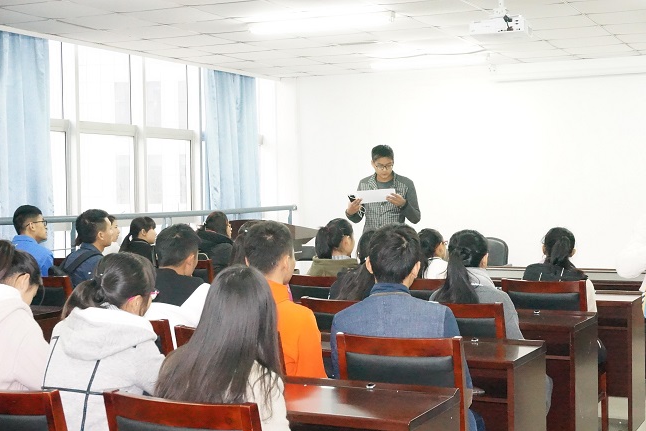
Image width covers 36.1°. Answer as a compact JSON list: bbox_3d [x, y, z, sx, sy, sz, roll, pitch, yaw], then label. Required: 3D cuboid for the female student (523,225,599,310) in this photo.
[{"bbox_3d":[1.451,0.669,5.878,0.480,1.220,0.750,0,2,22],"label":"female student"}]

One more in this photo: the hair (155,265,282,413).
[{"bbox_3d":[-0.285,0.346,2.707,0.310,0.420,0.270,0,2,26],"label":"hair"}]

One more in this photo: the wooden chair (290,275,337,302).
[{"bbox_3d":[0.131,0.823,6.310,0.480,0.930,0.540,0,2,26],"label":"wooden chair"}]

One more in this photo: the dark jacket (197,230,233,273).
[{"bbox_3d":[-0.847,0.440,7.600,0.460,0.660,0.420,0,2,28],"label":"dark jacket"}]

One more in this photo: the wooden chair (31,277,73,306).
[{"bbox_3d":[-1.684,0.849,6.376,0.480,0.930,0.540,0,2,22],"label":"wooden chair"}]

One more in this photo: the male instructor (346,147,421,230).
[{"bbox_3d":[0.478,0.348,7.700,0.560,1.780,0.420,0,2,16],"label":"male instructor"}]

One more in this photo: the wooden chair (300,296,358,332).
[{"bbox_3d":[0.225,0.855,4.990,0.480,0.930,0.540,0,2,26],"label":"wooden chair"}]

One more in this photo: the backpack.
[{"bbox_3d":[-1.620,0.473,6.360,0.330,0.480,0.280,0,2,28],"label":"backpack"}]

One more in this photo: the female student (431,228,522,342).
[{"bbox_3d":[0.820,0.688,4.930,0.500,1.250,0.780,0,2,26],"label":"female student"}]

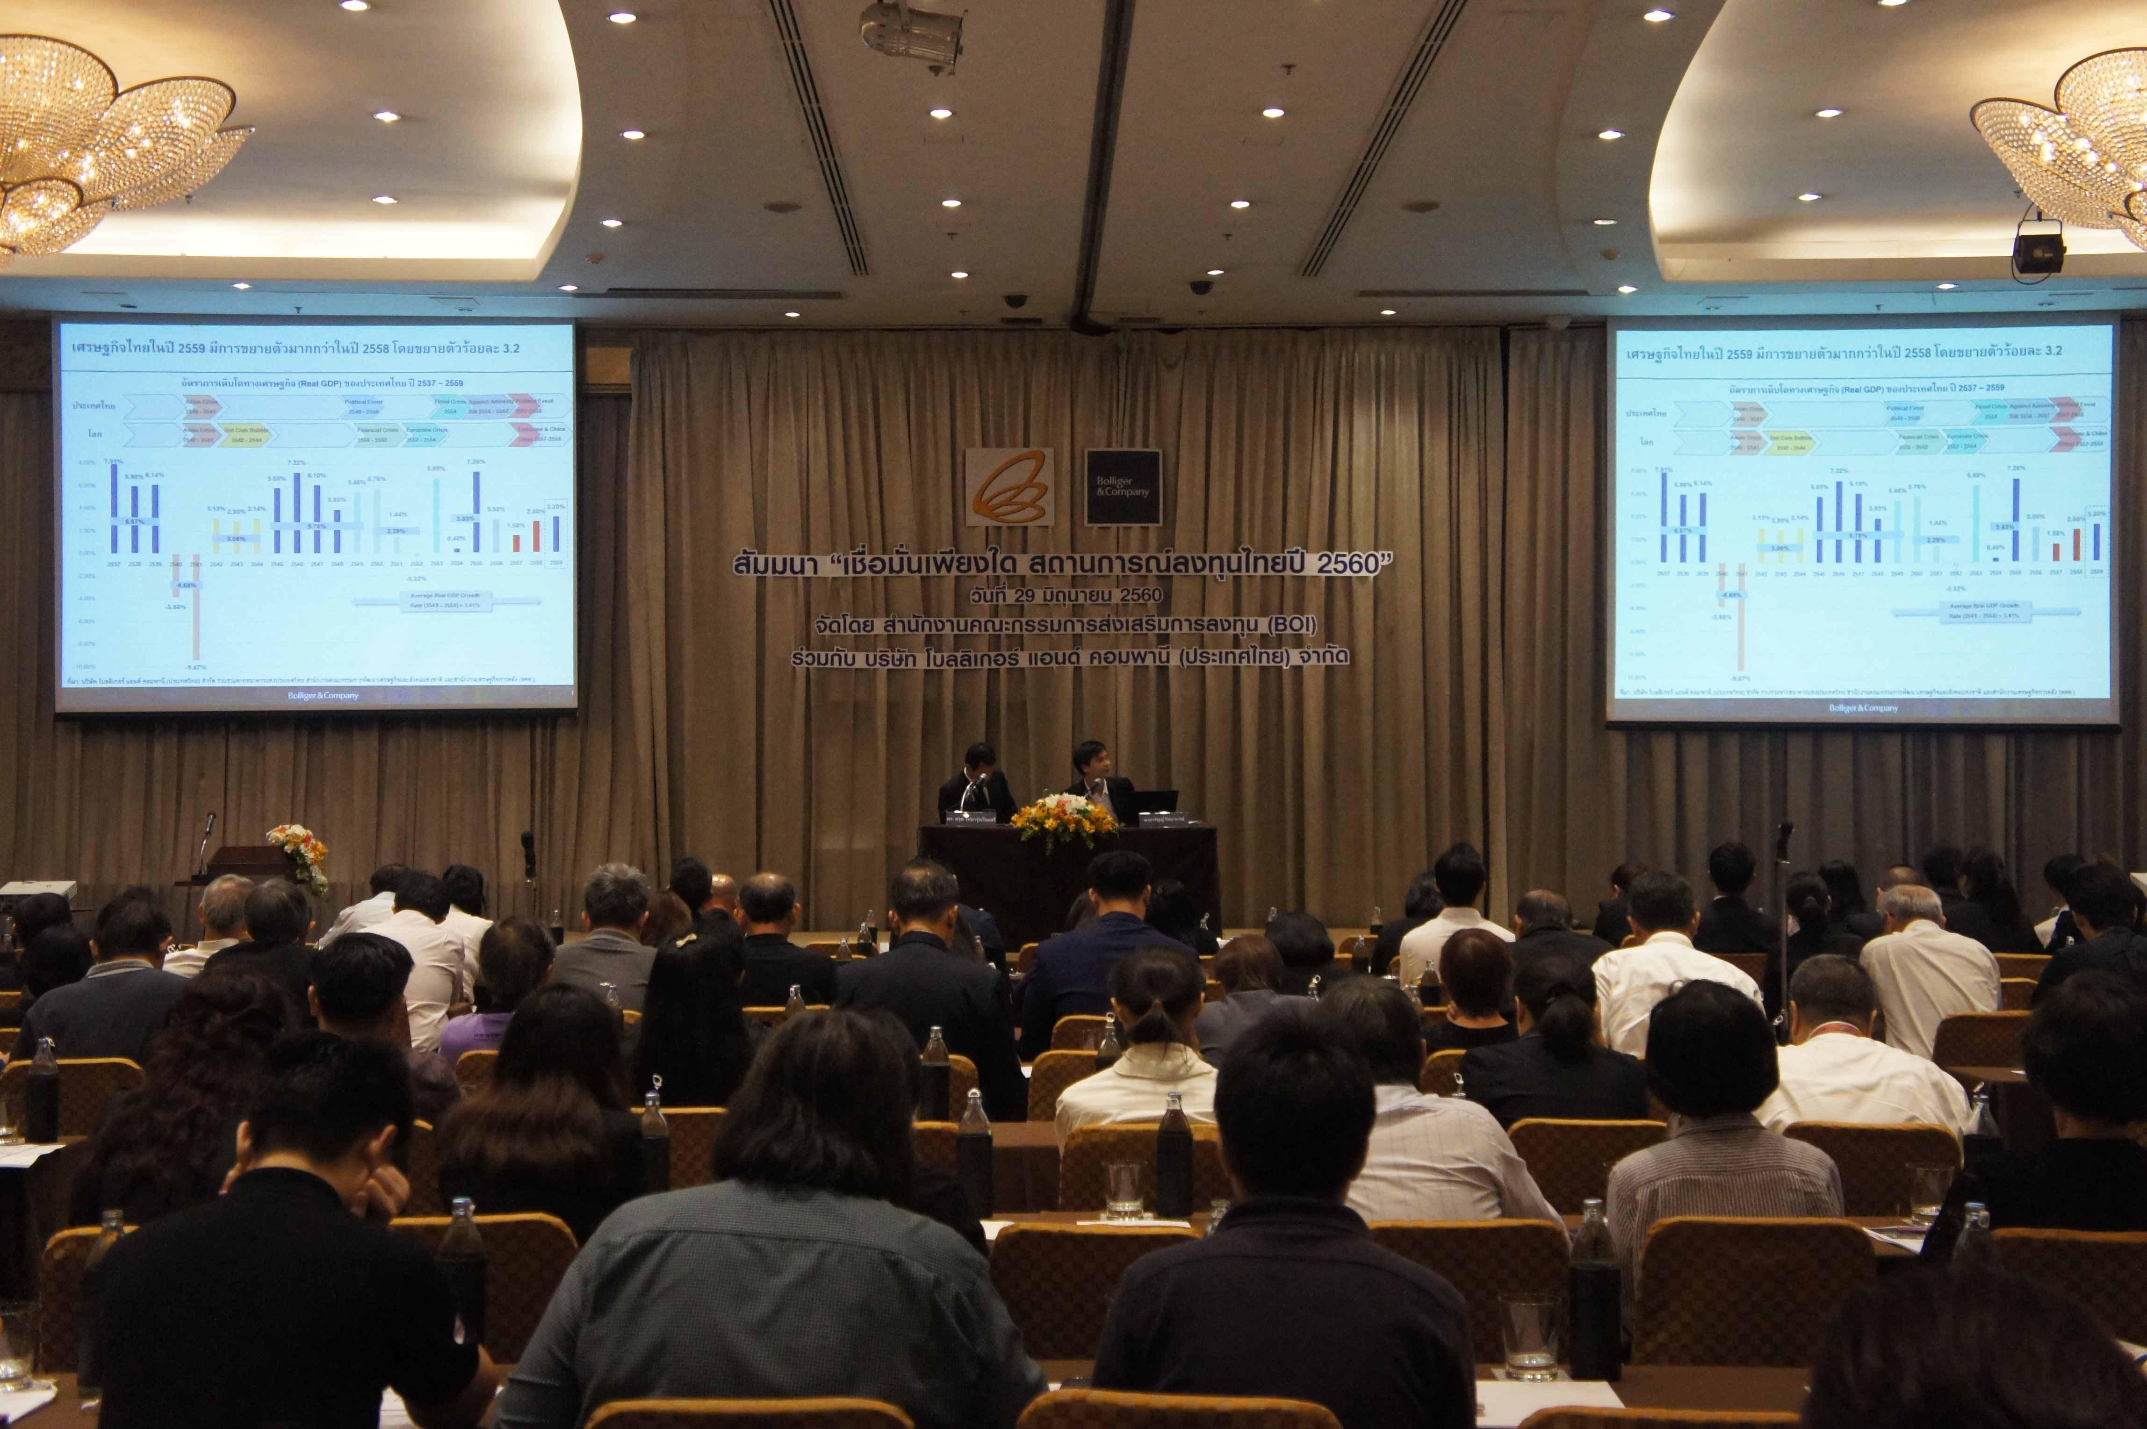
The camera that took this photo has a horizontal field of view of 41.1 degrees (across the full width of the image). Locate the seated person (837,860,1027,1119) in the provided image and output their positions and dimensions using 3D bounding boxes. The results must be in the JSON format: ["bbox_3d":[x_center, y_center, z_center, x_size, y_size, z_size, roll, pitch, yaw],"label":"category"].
[{"bbox_3d":[-0.400,1.061,8.014,0.540,1.320,0.750,0,-1,-1],"label":"seated person"}]

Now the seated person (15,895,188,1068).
[{"bbox_3d":[-2.408,1.090,7.515,0.520,1.270,0.750,0,-1,2],"label":"seated person"}]

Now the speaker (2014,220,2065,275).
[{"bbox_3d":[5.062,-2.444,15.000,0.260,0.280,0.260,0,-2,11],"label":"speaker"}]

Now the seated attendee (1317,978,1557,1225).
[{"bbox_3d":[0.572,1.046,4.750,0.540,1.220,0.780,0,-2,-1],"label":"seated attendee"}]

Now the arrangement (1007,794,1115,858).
[{"bbox_3d":[-0.056,0.663,17.300,0.650,0.380,0.380,0,-2,0],"label":"arrangement"}]

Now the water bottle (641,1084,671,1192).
[{"bbox_3d":[-0.848,0.888,5.780,0.072,0.256,0.072,0,-1,-1],"label":"water bottle"}]

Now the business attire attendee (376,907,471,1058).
[{"bbox_3d":[-2.064,1.129,9.265,0.470,1.270,0.750,0,-1,2],"label":"business attire attendee"}]

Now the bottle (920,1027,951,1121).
[{"bbox_3d":[-0.320,0.843,6.680,0.066,0.236,0.066,0,-2,-1],"label":"bottle"}]

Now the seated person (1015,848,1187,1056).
[{"bbox_3d":[0.141,1.109,9.100,0.550,1.310,0.780,0,-1,-1],"label":"seated person"}]

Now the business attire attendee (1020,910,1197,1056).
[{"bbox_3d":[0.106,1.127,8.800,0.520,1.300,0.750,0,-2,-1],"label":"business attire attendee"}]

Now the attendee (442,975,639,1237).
[{"bbox_3d":[-0.947,1.078,5.150,0.480,1.220,0.750,0,-1,0],"label":"attendee"}]

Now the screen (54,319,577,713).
[{"bbox_3d":[-4.847,-1.271,18.300,3.340,2.540,0.050,0,-1,-3],"label":"screen"}]

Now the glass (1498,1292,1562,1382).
[{"bbox_3d":[0.604,0.825,3.780,0.080,0.102,0.080,0,-2,-1],"label":"glass"}]

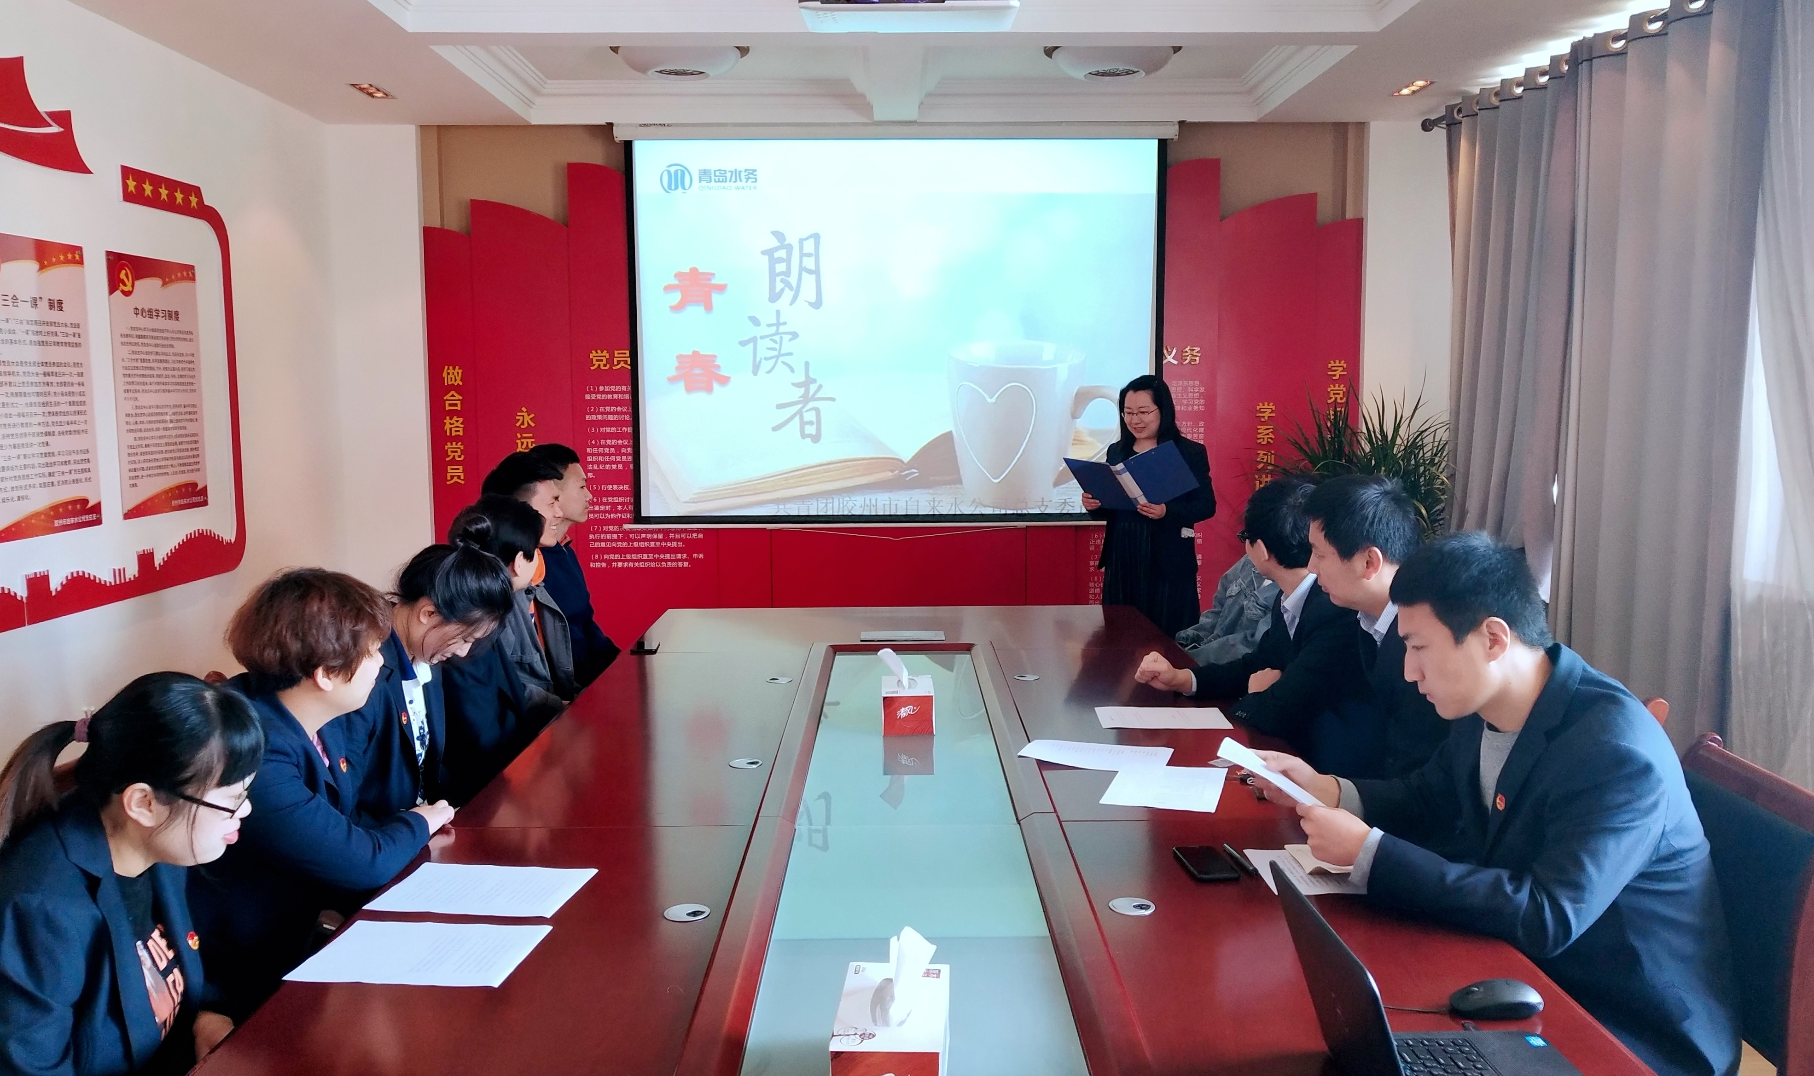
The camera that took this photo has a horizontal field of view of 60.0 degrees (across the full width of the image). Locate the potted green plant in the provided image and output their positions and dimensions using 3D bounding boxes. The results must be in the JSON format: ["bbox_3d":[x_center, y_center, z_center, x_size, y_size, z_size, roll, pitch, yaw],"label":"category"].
[{"bbox_3d":[1.750,0.194,6.063,0.680,1.524,0.680,0,5,-1],"label":"potted green plant"}]

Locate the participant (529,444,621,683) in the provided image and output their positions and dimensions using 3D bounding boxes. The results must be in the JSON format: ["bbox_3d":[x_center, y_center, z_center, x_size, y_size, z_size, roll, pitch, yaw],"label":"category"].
[{"bbox_3d":[-1.106,0.382,4.948,0.650,1.364,0.500,-1,6,-12],"label":"participant"}]

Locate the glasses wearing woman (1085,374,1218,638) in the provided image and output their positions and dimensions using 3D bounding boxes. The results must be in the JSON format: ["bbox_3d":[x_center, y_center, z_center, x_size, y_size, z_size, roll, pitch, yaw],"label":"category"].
[{"bbox_3d":[0.960,0.158,6.122,0.500,1.584,0.420,3,6,26],"label":"glasses wearing woman"}]

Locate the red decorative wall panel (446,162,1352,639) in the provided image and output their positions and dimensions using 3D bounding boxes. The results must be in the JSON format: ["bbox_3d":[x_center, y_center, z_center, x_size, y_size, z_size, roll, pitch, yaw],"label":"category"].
[{"bbox_3d":[-0.057,-0.385,6.744,3.985,2.429,0.100,0,5,-1],"label":"red decorative wall panel"}]

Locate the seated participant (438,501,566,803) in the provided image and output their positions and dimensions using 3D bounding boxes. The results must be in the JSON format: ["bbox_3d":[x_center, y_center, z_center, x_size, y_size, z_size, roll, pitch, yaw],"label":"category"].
[{"bbox_3d":[-1.054,0.547,3.658,0.680,1.278,0.500,0,5,-1],"label":"seated participant"}]

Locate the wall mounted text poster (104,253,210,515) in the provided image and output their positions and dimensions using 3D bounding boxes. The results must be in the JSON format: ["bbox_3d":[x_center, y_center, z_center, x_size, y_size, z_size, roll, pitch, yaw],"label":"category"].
[{"bbox_3d":[-2.408,-0.493,5.095,0.020,0.815,0.595,0,5,-1],"label":"wall mounted text poster"}]

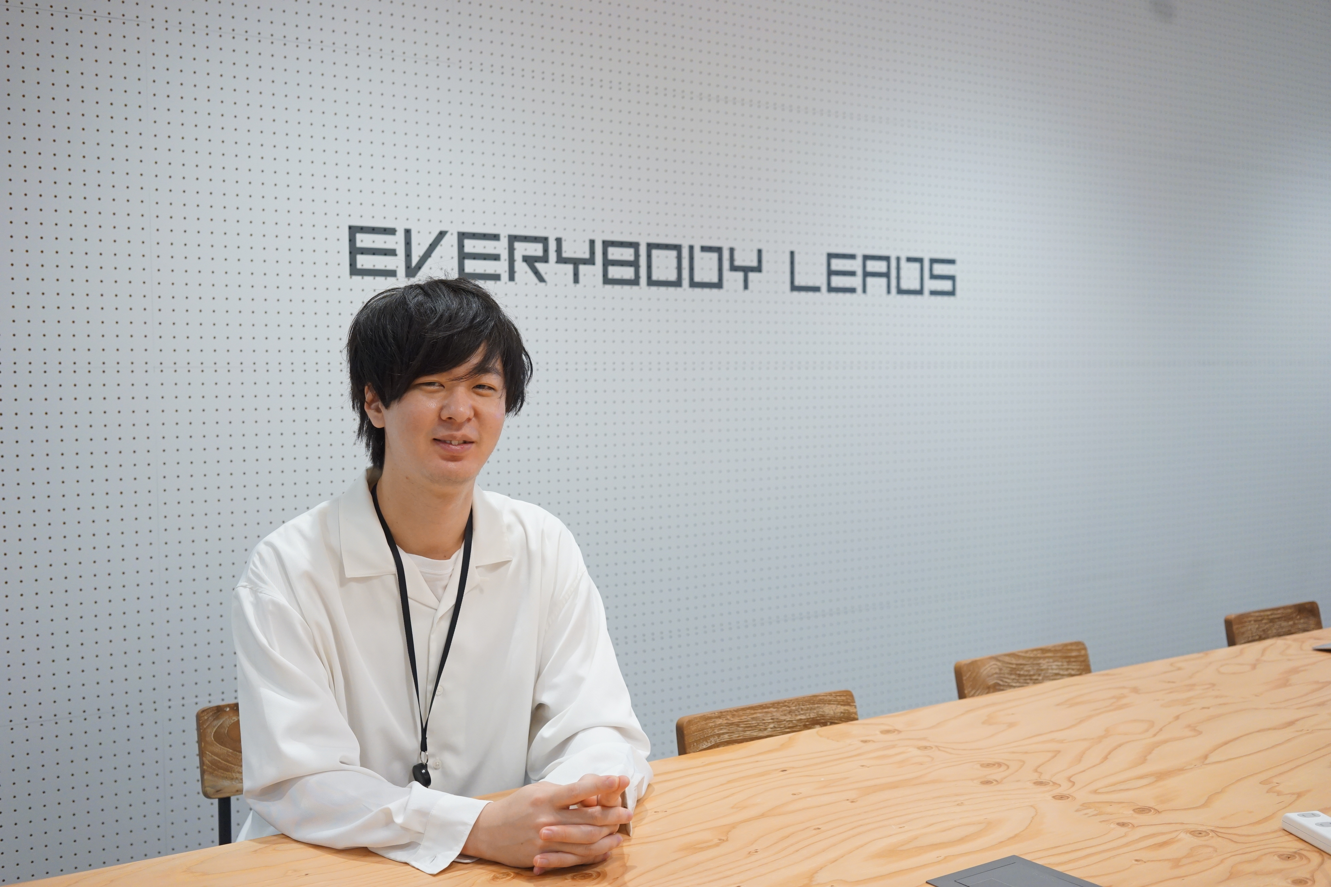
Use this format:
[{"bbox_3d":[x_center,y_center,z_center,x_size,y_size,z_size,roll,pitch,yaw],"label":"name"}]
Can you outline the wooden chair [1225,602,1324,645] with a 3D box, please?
[{"bbox_3d":[1.435,0.735,2.614,0.400,0.760,0.470,-3,4,-34],"label":"wooden chair"}]

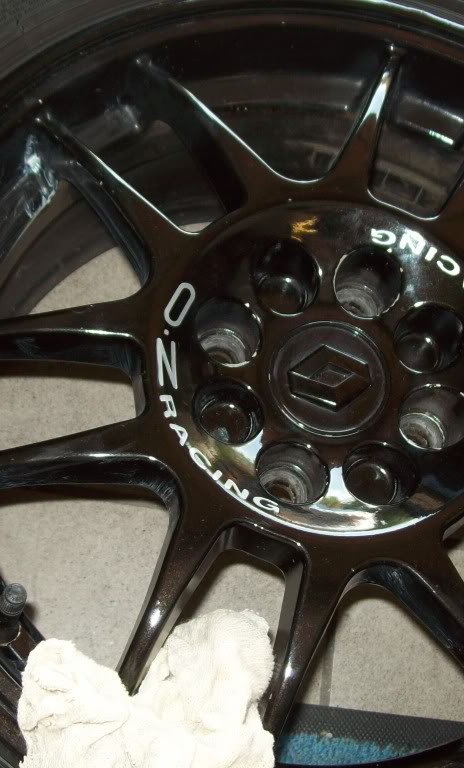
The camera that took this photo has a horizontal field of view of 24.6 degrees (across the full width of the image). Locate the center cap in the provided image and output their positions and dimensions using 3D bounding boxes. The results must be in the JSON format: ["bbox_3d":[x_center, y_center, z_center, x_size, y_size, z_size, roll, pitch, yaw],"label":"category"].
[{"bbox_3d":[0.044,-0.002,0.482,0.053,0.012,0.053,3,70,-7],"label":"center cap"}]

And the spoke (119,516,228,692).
[{"bbox_3d":[-0.033,0.099,0.435,0.025,0.033,0.100,23,72,1],"label":"spoke"}]

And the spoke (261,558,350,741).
[{"bbox_3d":[0.022,0.120,0.438,0.022,0.032,0.094,23,77,1],"label":"spoke"}]

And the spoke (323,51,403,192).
[{"bbox_3d":[0.067,-0.129,0.534,0.025,0.033,0.100,23,64,1],"label":"spoke"}]

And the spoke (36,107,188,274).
[{"bbox_3d":[-0.061,-0.090,0.502,0.025,0.033,0.100,-35,74,-18],"label":"spoke"}]

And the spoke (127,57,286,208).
[{"bbox_3d":[-0.015,-0.122,0.520,0.025,0.033,0.100,-35,74,-18],"label":"spoke"}]

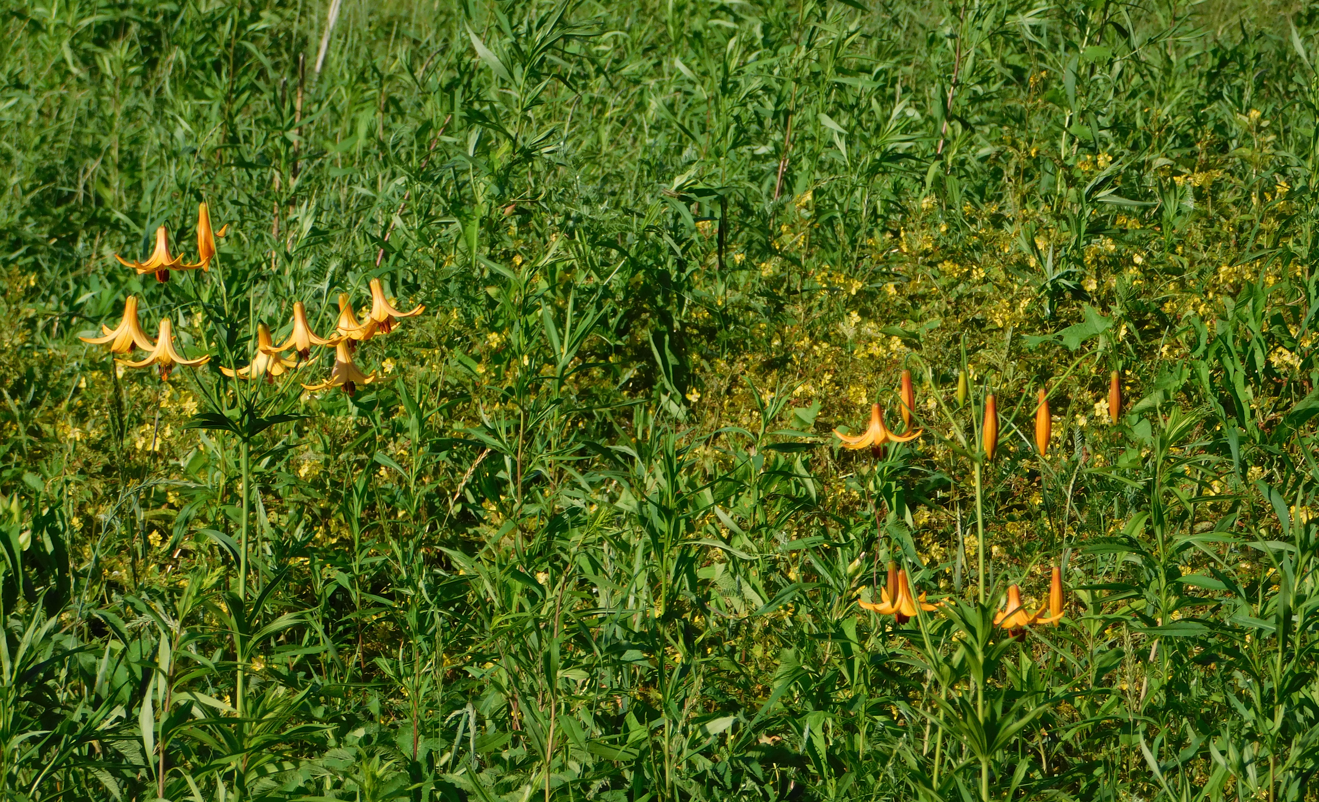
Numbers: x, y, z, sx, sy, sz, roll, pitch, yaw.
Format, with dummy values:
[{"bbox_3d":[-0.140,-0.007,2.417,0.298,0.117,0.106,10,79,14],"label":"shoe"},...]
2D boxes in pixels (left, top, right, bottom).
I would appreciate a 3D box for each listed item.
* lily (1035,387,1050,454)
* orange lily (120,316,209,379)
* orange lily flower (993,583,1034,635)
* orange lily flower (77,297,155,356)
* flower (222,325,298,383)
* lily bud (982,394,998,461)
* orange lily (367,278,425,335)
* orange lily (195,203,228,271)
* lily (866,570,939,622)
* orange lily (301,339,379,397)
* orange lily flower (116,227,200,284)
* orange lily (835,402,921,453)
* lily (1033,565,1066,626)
[{"bbox_3d":[0.352,0.018,8.120,0.015,0.062,0.015,0,6,0],"label":"lily"},{"bbox_3d":[-0.436,-0.045,7.800,0.078,0.055,0.075,0,11,0],"label":"orange lily"},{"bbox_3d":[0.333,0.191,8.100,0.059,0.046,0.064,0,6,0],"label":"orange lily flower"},{"bbox_3d":[-0.477,-0.067,7.800,0.070,0.053,0.070,0,11,0],"label":"orange lily flower"},{"bbox_3d":[-0.353,-0.042,7.800,0.069,0.053,0.069,0,11,0],"label":"flower"},{"bbox_3d":[0.292,0.023,7.800,0.014,0.061,0.014,0,11,0],"label":"lily bud"},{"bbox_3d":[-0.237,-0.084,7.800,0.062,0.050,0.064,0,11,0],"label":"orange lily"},{"bbox_3d":[-0.397,-0.145,7.800,0.028,0.061,0.022,0,11,0],"label":"orange lily"},{"bbox_3d":[0.215,0.173,7.800,0.073,0.049,0.071,0,11,0],"label":"lily"},{"bbox_3d":[-0.288,-0.030,8.100,0.076,0.050,0.072,0,6,0],"label":"orange lily"},{"bbox_3d":[-0.458,-0.135,8.100,0.079,0.052,0.074,0,6,0],"label":"orange lily flower"},{"bbox_3d":[0.200,0.025,8.100,0.078,0.047,0.074,0,6,0],"label":"orange lily"},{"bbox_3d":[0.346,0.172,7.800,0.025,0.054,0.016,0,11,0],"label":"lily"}]

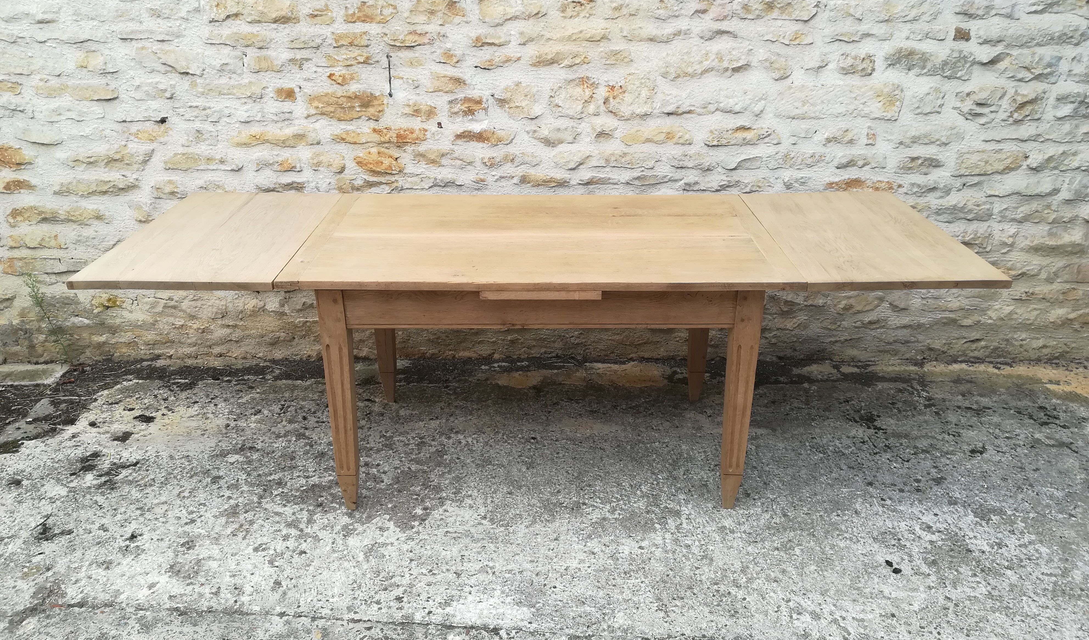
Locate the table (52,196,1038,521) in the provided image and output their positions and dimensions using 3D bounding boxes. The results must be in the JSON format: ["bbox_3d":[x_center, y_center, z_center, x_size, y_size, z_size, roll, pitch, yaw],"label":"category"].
[{"bbox_3d":[-0.011,0.083,2.592,2.390,0.763,0.800,0,25,0],"label":"table"}]

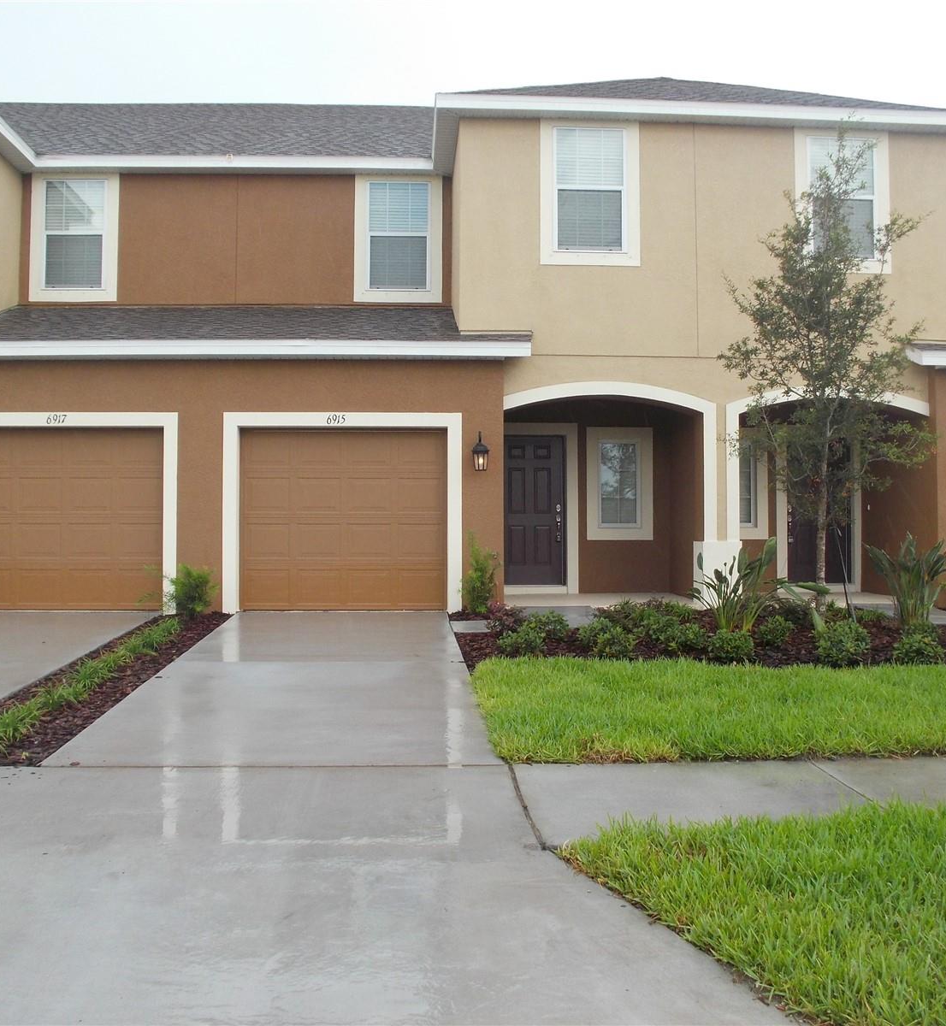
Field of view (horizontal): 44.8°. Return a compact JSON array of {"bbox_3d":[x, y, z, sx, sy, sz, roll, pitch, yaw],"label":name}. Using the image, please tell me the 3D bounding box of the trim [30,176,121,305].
[{"bbox_3d":[-5.311,-3.668,15.246,1.180,1.680,0.100,0,-2,-3],"label":"trim"}]

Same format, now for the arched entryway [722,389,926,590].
[{"bbox_3d":[4.278,-0.203,14.185,2.554,2.579,0.800,0,-1,-3],"label":"arched entryway"}]

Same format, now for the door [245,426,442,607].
[{"bbox_3d":[-1.530,0.070,13.444,2.434,2.138,0.200,0,-1,-3],"label":"door"}]

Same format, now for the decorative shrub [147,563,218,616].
[{"bbox_3d":[-3.253,0.858,12.778,0.740,0.570,0.620,0,-2,-3],"label":"decorative shrub"}]

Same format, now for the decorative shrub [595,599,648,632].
[{"bbox_3d":[1.515,1.031,11.640,0.547,0.314,0.500,0,-1,-3],"label":"decorative shrub"}]

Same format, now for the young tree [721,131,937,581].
[{"bbox_3d":[3.915,-1.519,12.553,2.298,5.380,2.100,0,-1,-3],"label":"young tree"}]

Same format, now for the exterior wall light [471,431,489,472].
[{"bbox_3d":[0.086,-0.704,13.237,0.210,0.450,0.240,0,-2,-3],"label":"exterior wall light"}]

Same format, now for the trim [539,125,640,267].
[{"bbox_3d":[1.420,-3.863,13.838,1.221,1.775,0.120,0,-1,-3],"label":"trim"}]

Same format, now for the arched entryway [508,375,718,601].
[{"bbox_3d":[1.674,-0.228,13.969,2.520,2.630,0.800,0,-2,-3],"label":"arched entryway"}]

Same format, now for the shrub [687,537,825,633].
[{"bbox_3d":[2.920,0.723,11.670,1.358,0.935,1.000,0,-1,-3],"label":"shrub"}]

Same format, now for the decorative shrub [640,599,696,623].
[{"bbox_3d":[2.047,1.040,11.993,0.576,0.279,0.500,0,-1,-3],"label":"decorative shrub"}]

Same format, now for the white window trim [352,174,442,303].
[{"bbox_3d":[-1.027,-3.766,15.740,1.216,1.773,0.120,0,-1,-3],"label":"white window trim"}]

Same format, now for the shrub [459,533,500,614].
[{"bbox_3d":[0.073,0.688,13.058,0.440,0.910,0.440,0,-2,-3],"label":"shrub"}]

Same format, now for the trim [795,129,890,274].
[{"bbox_3d":[4.456,-3.760,13.831,1.170,1.720,0.100,0,-2,-3],"label":"trim"}]

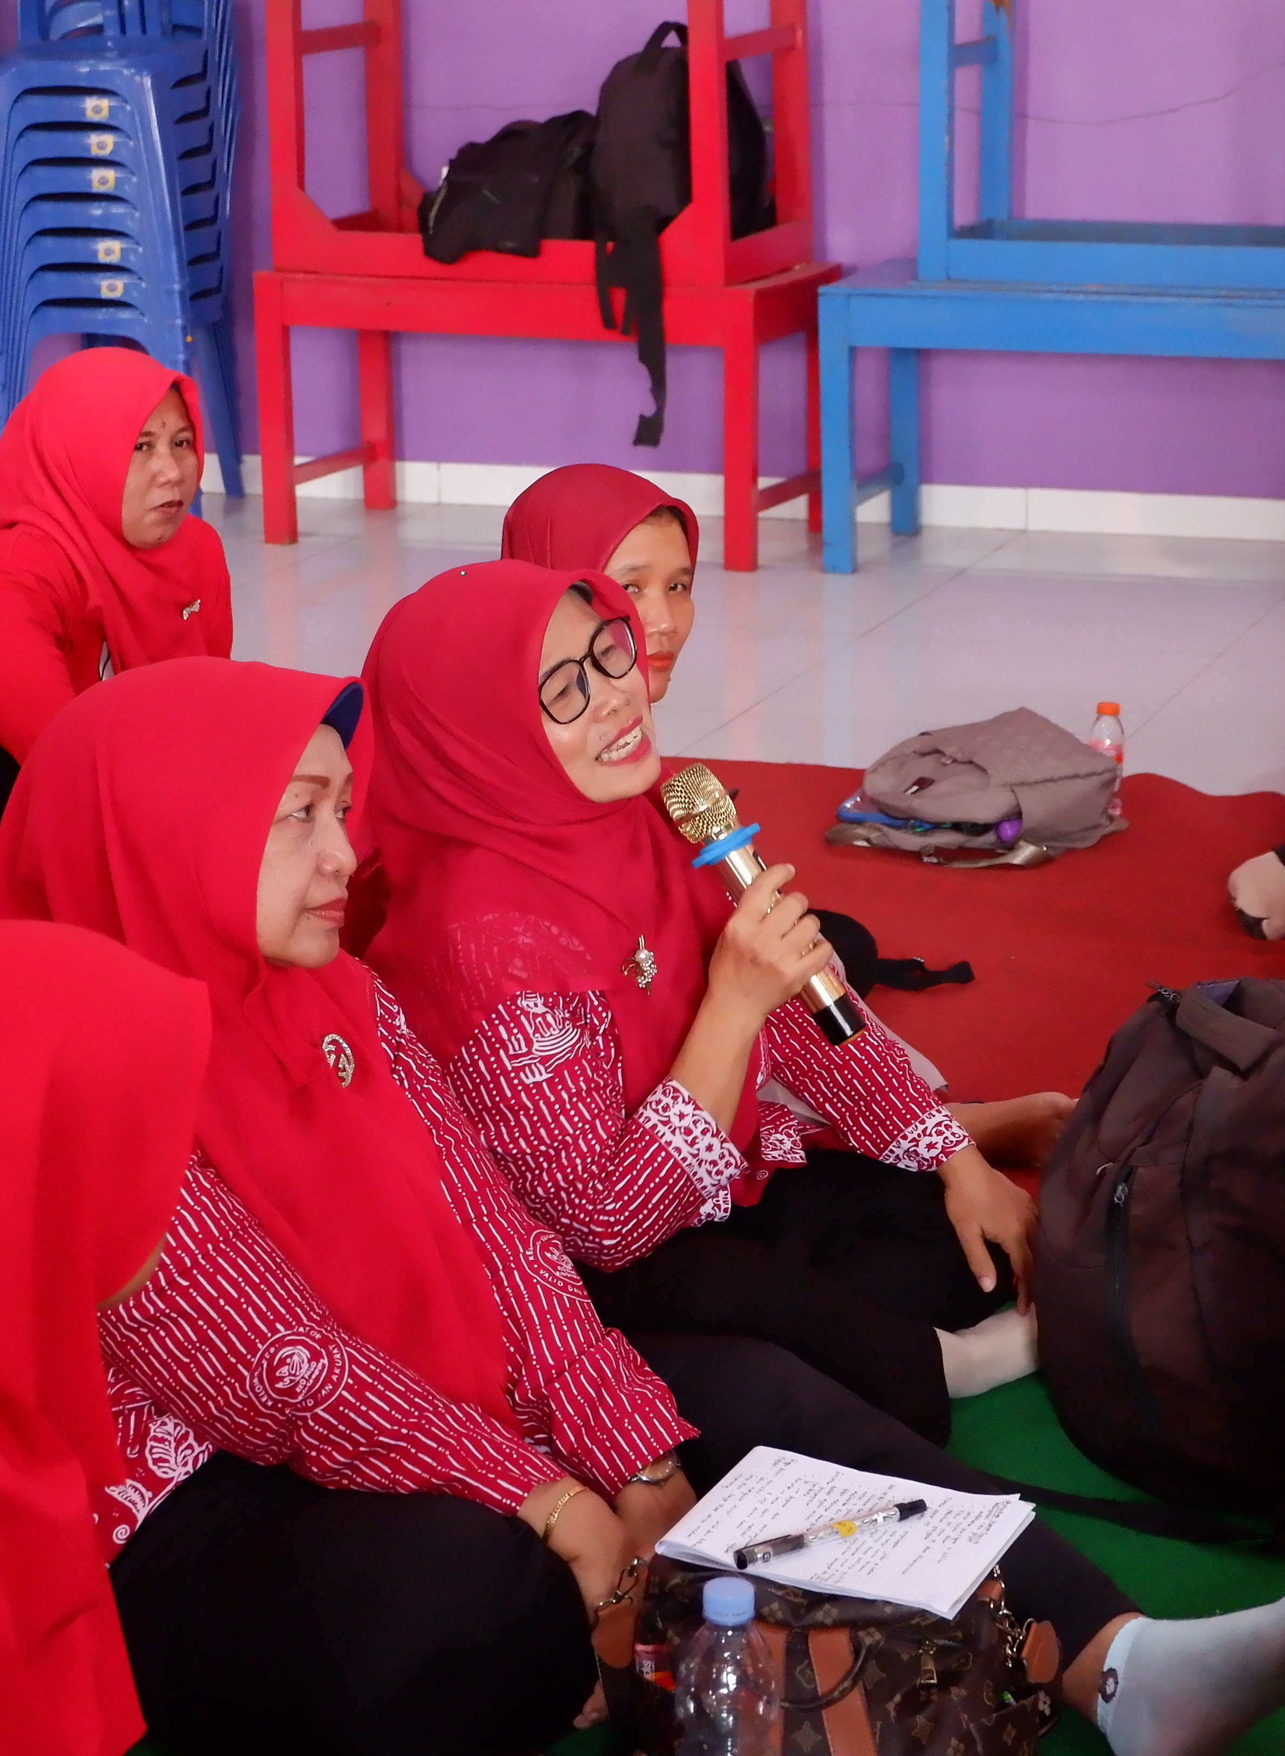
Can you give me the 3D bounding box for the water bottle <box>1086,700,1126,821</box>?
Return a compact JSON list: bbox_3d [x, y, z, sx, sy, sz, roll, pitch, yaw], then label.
[{"bbox_3d":[0.623,-0.159,5.212,0.052,0.155,0.052,-1,15,0],"label":"water bottle"}]

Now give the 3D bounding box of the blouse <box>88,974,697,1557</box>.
[{"bbox_3d":[-0.193,0.276,2.760,0.420,0.460,0.440,7,17,27],"label":"blouse"}]

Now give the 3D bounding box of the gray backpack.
[{"bbox_3d":[0.444,-0.117,5.147,0.360,0.140,0.280,-8,17,-24],"label":"gray backpack"}]

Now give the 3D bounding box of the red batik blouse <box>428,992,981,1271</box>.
[{"bbox_3d":[0.041,0.179,3.250,0.380,0.380,0.440,11,19,37],"label":"red batik blouse"}]

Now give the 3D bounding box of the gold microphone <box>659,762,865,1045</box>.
[{"bbox_3d":[0.100,0.023,3.200,0.062,0.260,0.062,-33,-13,1],"label":"gold microphone"}]

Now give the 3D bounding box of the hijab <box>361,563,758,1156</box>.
[{"bbox_3d":[-0.072,-0.014,3.200,0.330,0.470,0.370,11,19,37],"label":"hijab"}]

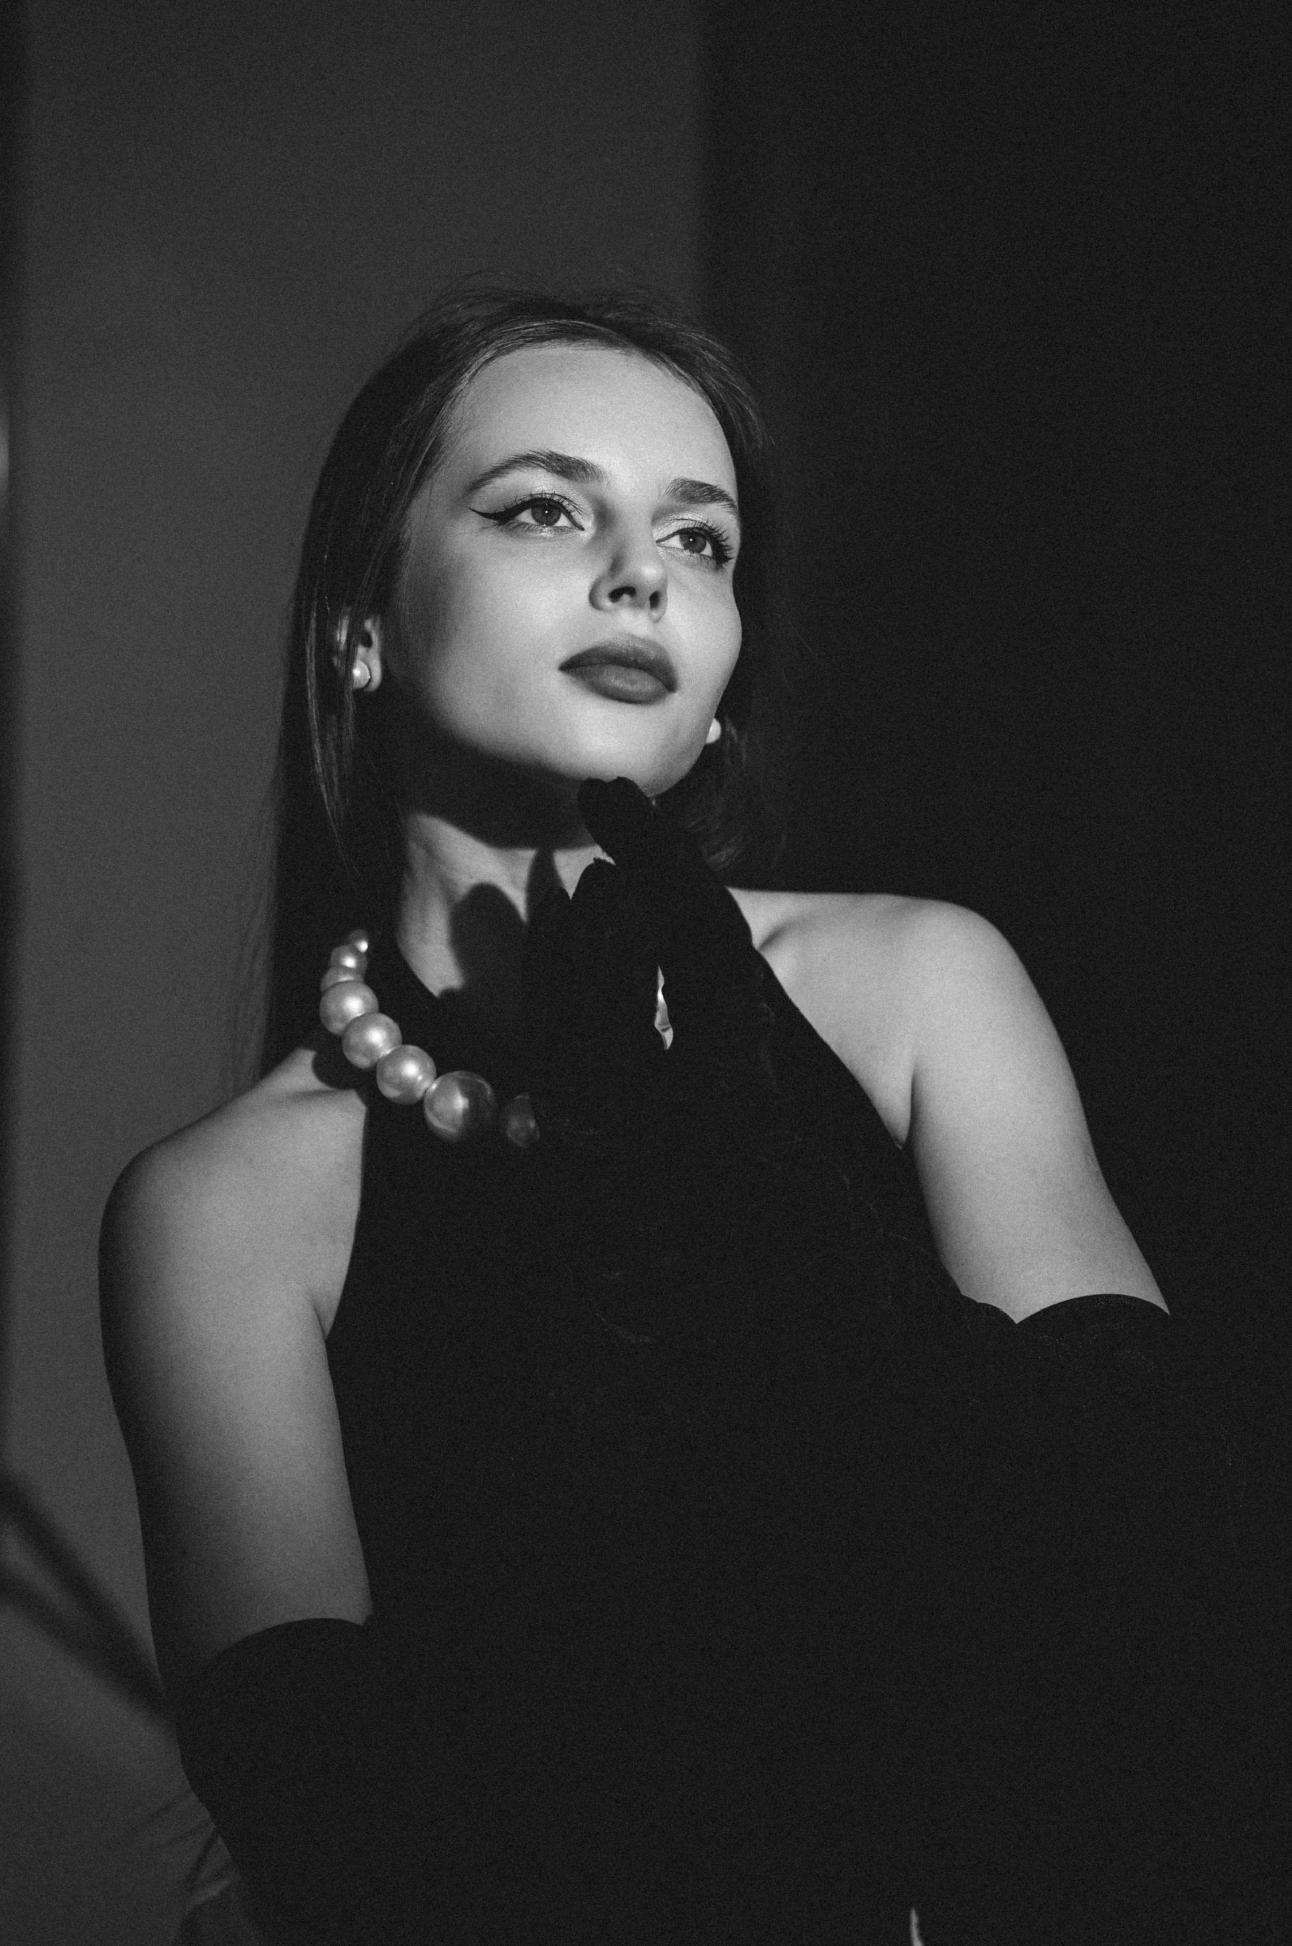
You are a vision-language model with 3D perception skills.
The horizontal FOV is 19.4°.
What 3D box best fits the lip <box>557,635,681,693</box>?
[{"bbox_3d":[-0.007,-0.116,1.447,0.050,0.023,0.020,9,-19,-19],"label":"lip"}]

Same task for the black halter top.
[{"bbox_3d":[-0.007,0.192,1.510,0.280,0.430,0.205,-4,-5,-20],"label":"black halter top"}]

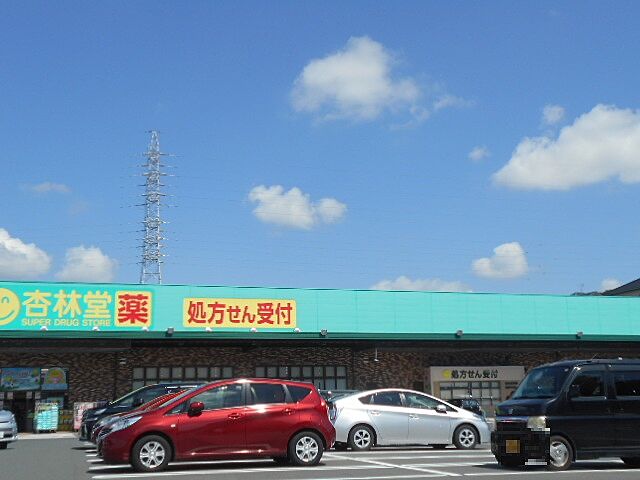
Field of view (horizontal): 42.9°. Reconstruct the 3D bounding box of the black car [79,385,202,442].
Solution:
[{"bbox_3d":[-4.280,4.950,23.050,4.820,1.790,1.820,2,-12,-16],"label":"black car"}]

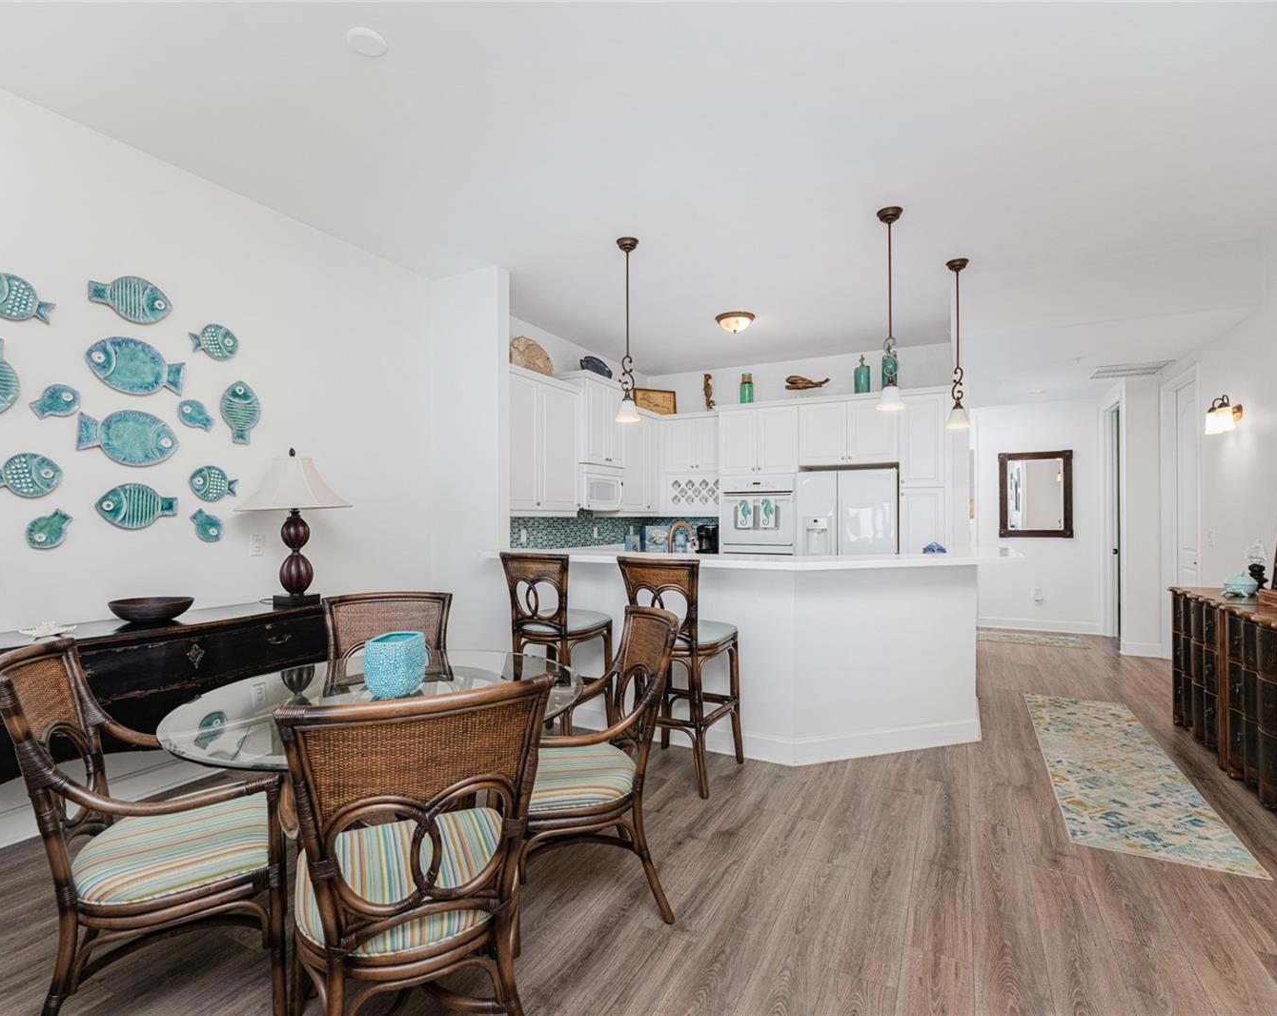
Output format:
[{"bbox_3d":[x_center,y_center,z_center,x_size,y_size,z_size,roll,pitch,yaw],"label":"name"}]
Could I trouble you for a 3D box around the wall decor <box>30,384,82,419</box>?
[{"bbox_3d":[-2.483,-0.452,2.521,0.030,0.147,0.165,-1,-1,29],"label":"wall decor"}]

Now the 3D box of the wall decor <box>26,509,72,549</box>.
[{"bbox_3d":[-2.489,0.088,2.502,0.025,0.168,0.148,0,-1,29],"label":"wall decor"}]

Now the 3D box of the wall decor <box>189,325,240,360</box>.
[{"bbox_3d":[-2.191,-0.852,3.056,0.030,0.184,0.226,-1,-1,29],"label":"wall decor"}]

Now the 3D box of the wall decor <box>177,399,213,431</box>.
[{"bbox_3d":[-2.228,-0.467,2.982,0.025,0.158,0.165,0,-1,29],"label":"wall decor"}]

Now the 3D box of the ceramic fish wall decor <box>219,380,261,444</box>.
[{"bbox_3d":[-2.119,-0.508,3.158,0.030,0.328,0.186,0,-1,29],"label":"ceramic fish wall decor"}]

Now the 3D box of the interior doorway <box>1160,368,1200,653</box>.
[{"bbox_3d":[4.737,0.130,5.112,0.130,2.555,1.070,0,-1,29],"label":"interior doorway"}]

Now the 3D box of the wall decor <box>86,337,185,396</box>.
[{"bbox_3d":[-2.334,-0.652,2.763,0.030,0.262,0.373,0,-1,29],"label":"wall decor"}]

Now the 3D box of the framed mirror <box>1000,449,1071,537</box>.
[{"bbox_3d":[4.628,-0.155,6.920,0.725,1.005,0.040,0,-1,29],"label":"framed mirror"}]

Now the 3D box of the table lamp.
[{"bbox_3d":[-1.757,0.100,3.030,0.520,0.814,0.520,-1,-1,29],"label":"table lamp"}]

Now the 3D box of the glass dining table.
[{"bbox_3d":[-0.811,0.985,1.978,1.220,0.757,1.220,0,-1,29],"label":"glass dining table"}]

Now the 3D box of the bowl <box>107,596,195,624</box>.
[{"bbox_3d":[-2.205,0.468,2.682,0.317,0.090,0.317,0,-1,0],"label":"bowl"}]

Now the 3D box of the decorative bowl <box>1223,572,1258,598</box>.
[{"bbox_3d":[3.656,0.457,3.602,0.175,0.142,0.175,0,-1,29],"label":"decorative bowl"}]

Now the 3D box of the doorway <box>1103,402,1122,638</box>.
[{"bbox_3d":[4.973,0.204,6.136,0.140,2.480,0.842,-1,-1,29],"label":"doorway"}]

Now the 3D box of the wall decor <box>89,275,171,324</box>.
[{"bbox_3d":[-2.362,-0.961,2.749,0.030,0.210,0.320,-1,-1,29],"label":"wall decor"}]

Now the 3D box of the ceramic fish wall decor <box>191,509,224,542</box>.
[{"bbox_3d":[-2.200,0.091,3.021,0.030,0.169,0.151,-1,-1,29],"label":"ceramic fish wall decor"}]

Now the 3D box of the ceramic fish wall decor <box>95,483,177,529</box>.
[{"bbox_3d":[-2.341,-0.009,2.772,0.028,0.218,0.312,0,-1,29],"label":"ceramic fish wall decor"}]

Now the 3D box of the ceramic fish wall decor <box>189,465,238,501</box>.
[{"bbox_3d":[-2.181,-0.125,3.042,0.030,0.184,0.222,0,-1,29],"label":"ceramic fish wall decor"}]

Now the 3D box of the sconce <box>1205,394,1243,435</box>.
[{"bbox_3d":[4.015,-0.635,4.069,0.175,0.245,0.320,0,-1,29],"label":"sconce"}]

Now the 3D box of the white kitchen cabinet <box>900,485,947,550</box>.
[{"bbox_3d":[2.716,0.625,5.614,0.374,1.617,0.600,-1,-1,28],"label":"white kitchen cabinet"}]

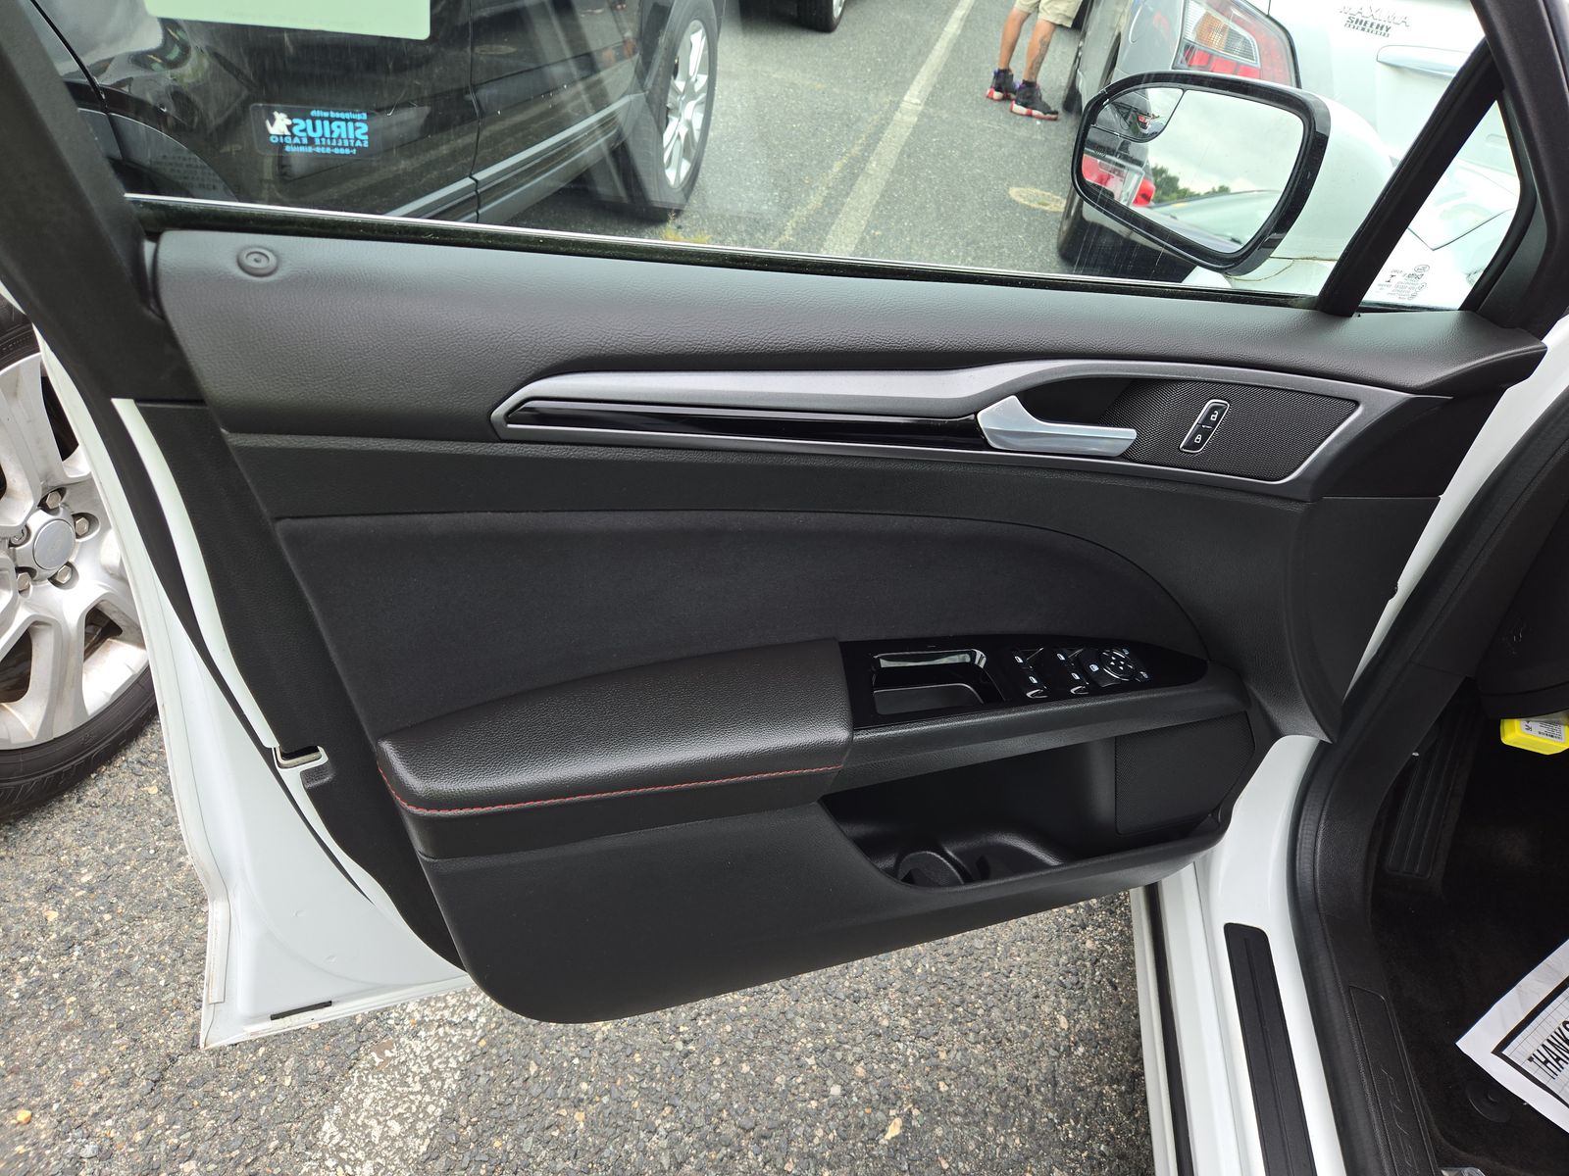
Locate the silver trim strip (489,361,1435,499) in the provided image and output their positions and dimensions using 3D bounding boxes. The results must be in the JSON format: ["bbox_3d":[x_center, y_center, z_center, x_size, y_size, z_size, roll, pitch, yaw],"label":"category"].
[{"bbox_3d":[0.175,-0.108,0.748,0.750,0.105,0.045,-2,39,-24],"label":"silver trim strip"}]

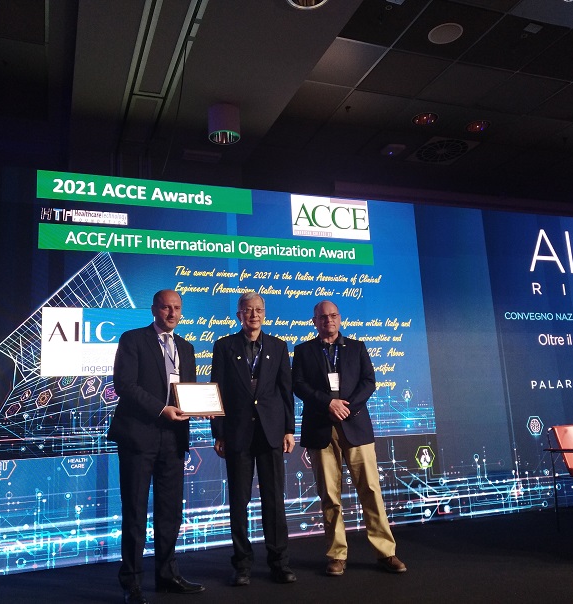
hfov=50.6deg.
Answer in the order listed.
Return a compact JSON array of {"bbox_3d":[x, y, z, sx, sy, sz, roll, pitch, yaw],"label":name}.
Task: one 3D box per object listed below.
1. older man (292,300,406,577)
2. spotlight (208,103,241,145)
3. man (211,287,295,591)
[{"bbox_3d":[0.379,0.827,3.926,0.600,1.690,0.400,0,-12,-13],"label":"older man"},{"bbox_3d":[-0.467,-1.341,4.560,0.236,0.229,0.236,-3,-11,-1],"label":"spotlight"},{"bbox_3d":[-0.199,0.808,3.831,0.540,1.750,0.360,-2,-11,-7],"label":"man"}]

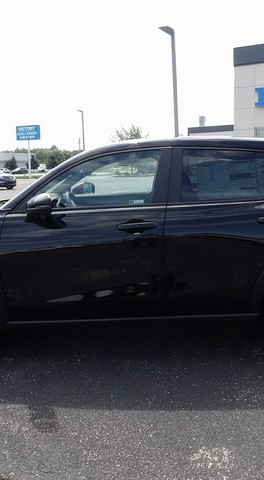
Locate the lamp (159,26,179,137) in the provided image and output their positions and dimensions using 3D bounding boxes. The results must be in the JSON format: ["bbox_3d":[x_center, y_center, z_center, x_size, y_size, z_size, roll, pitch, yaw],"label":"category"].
[{"bbox_3d":[2.111,-6.644,23.257,1.250,8.300,0.600,-8,11,-34],"label":"lamp"}]

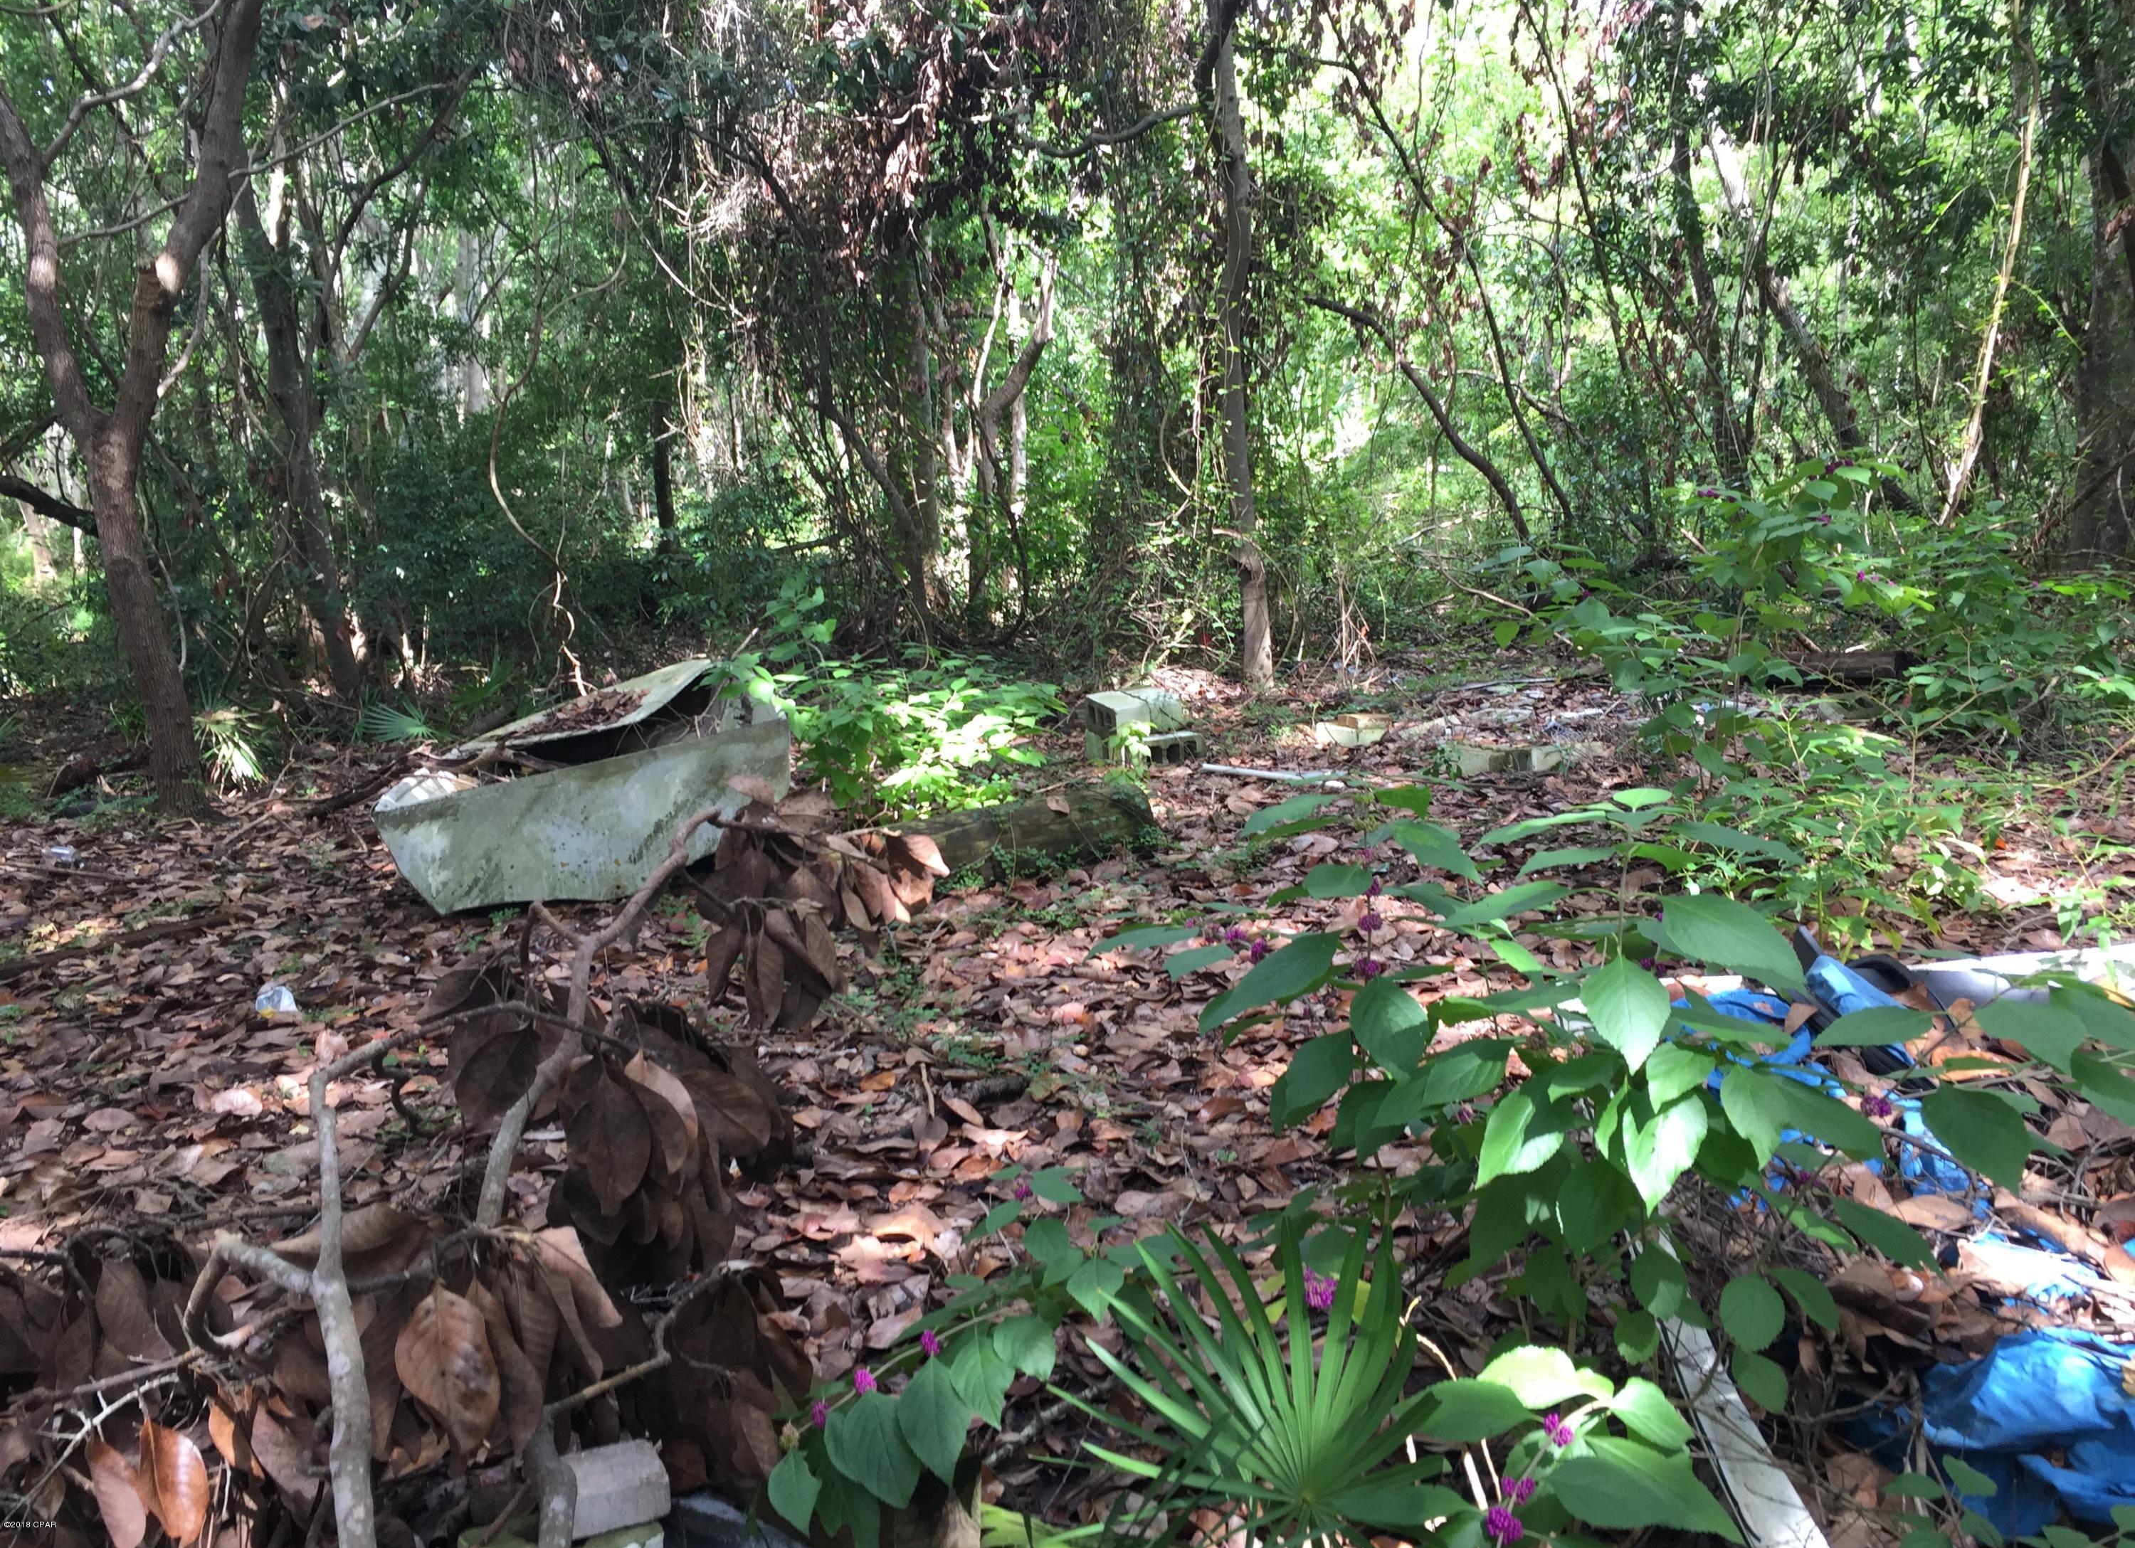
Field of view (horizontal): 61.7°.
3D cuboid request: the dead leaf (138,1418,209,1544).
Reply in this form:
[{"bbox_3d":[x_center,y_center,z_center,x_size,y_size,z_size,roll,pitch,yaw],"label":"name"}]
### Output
[{"bbox_3d":[-1.075,0.853,2.150,0.068,0.155,0.035,-17,0,-31],"label":"dead leaf"}]

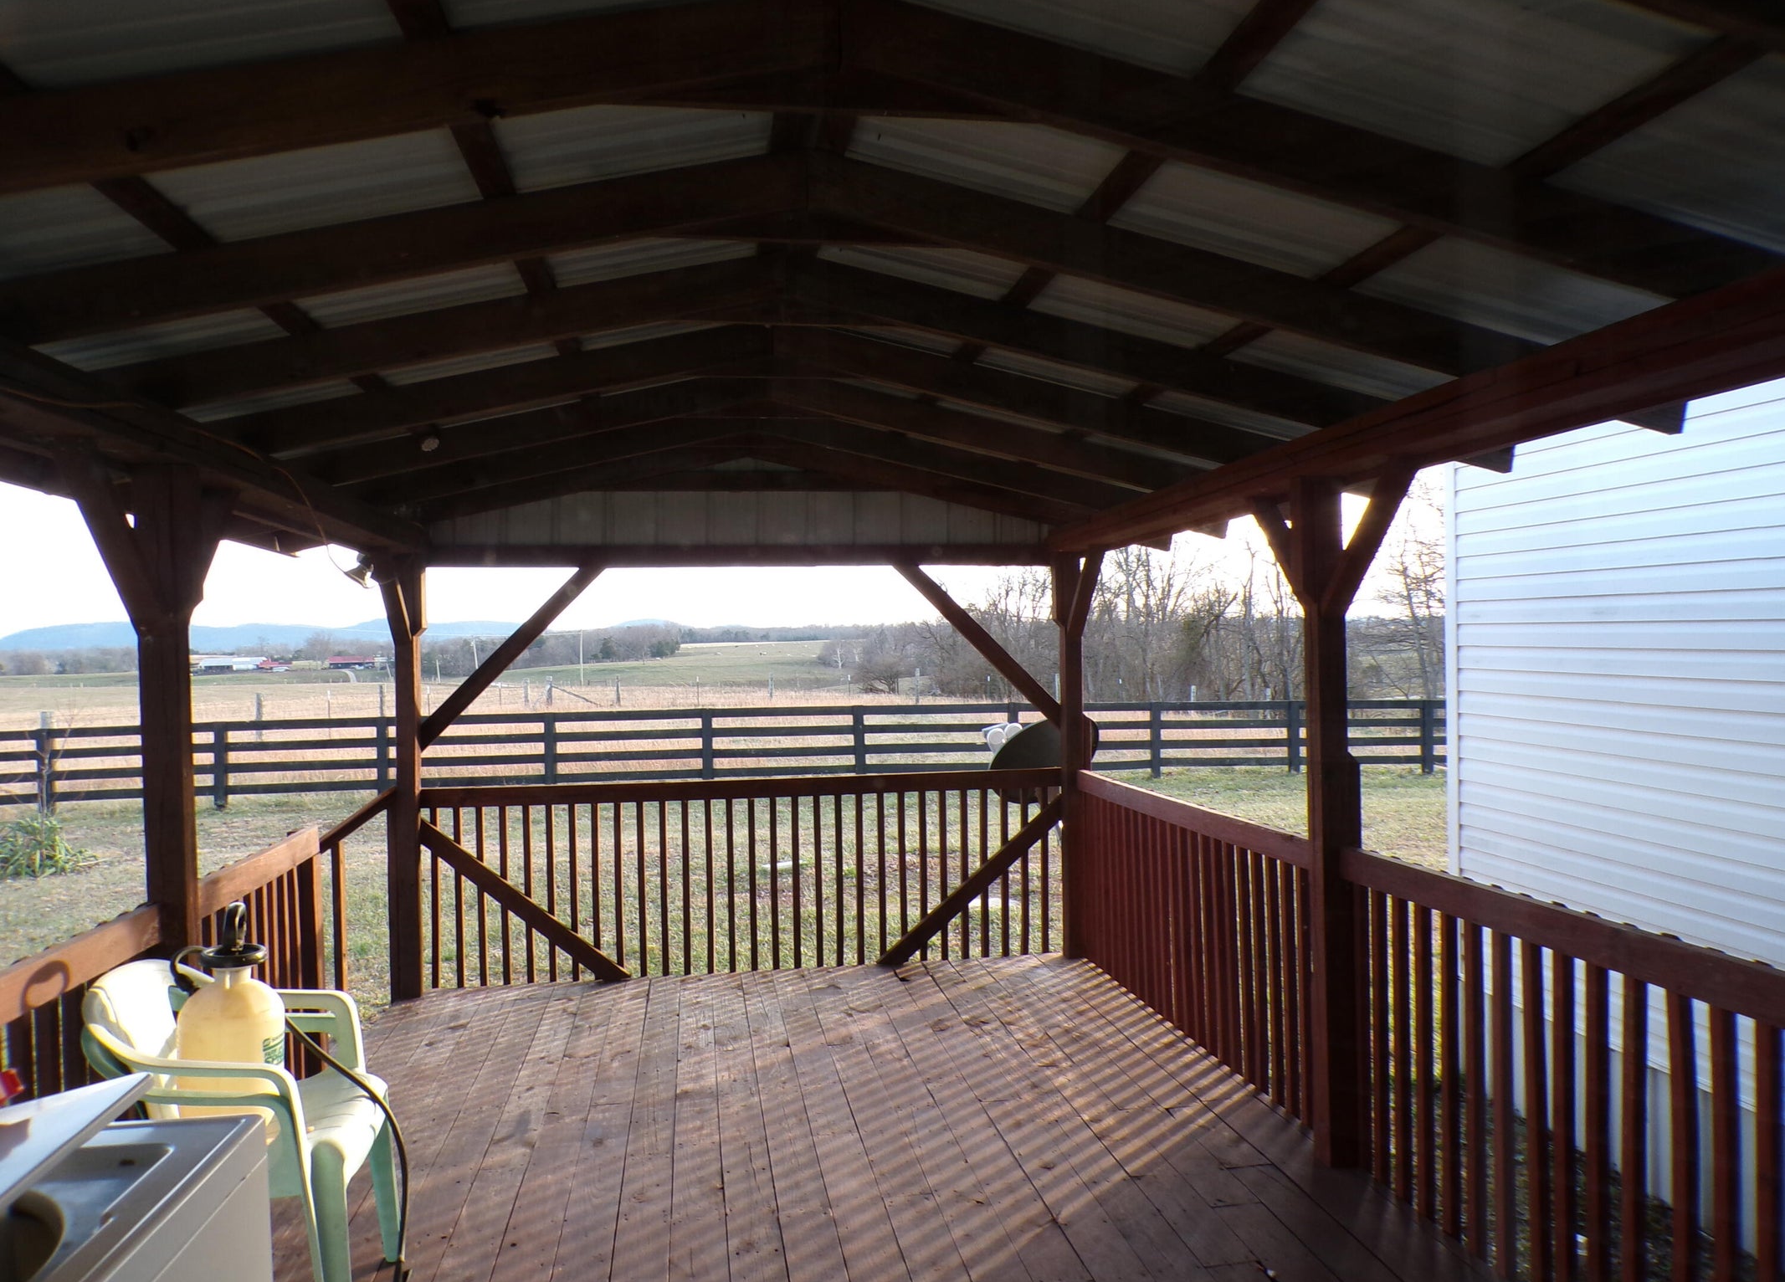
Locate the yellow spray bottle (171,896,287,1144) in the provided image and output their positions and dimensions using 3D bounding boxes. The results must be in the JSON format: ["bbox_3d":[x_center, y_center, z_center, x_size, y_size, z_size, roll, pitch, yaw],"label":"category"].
[{"bbox_3d":[-1.455,0.845,2.714,0.240,0.530,0.240,-1,-1,-13],"label":"yellow spray bottle"}]

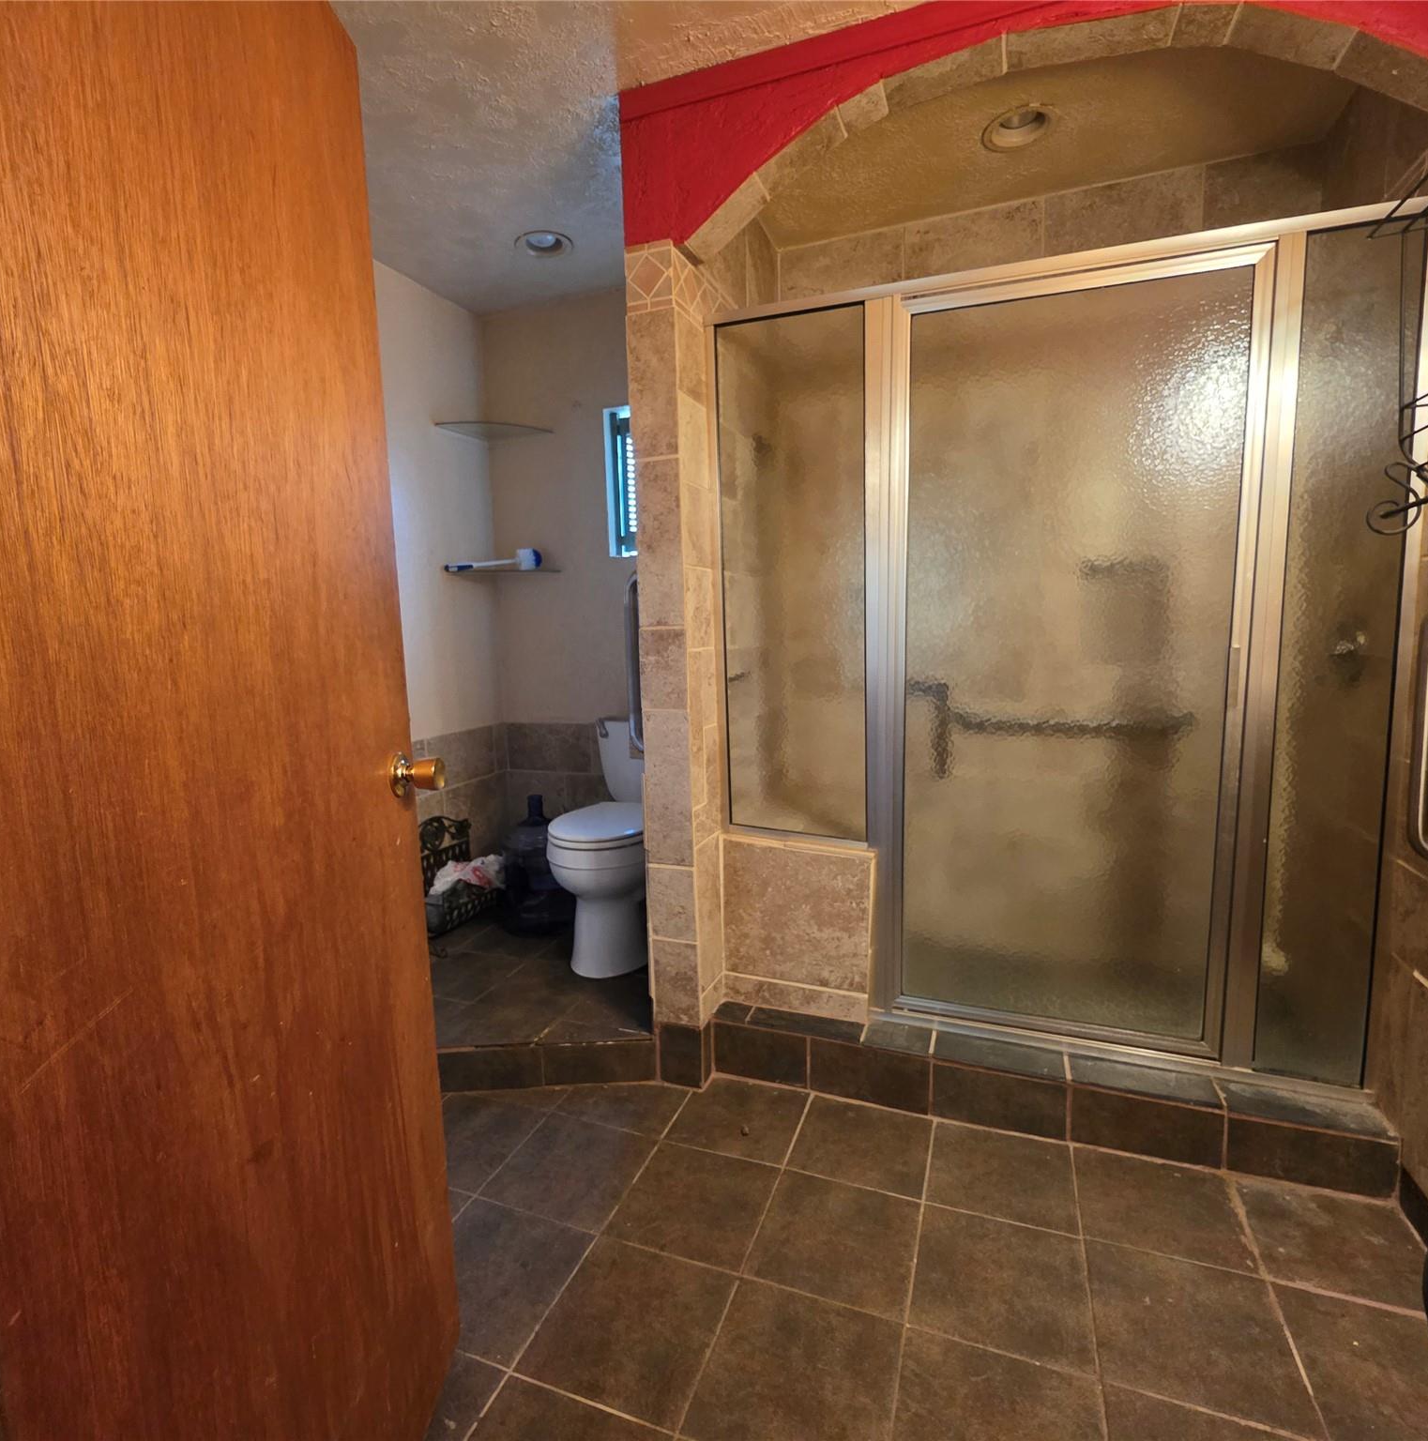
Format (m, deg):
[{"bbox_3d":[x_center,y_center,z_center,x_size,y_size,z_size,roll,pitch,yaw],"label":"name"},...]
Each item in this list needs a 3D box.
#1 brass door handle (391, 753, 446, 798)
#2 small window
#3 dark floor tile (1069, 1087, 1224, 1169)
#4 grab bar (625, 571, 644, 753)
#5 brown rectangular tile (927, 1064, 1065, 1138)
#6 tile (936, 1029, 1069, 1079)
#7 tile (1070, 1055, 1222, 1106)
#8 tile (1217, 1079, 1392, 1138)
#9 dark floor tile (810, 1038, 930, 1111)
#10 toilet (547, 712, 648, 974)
[{"bbox_3d":[-0.441,0.083,1.085,0.066,0.067,0.067,-1,6,0],"label":"brass door handle"},{"bbox_3d":[-0.214,-0.928,2.759,0.400,0.570,0.090,1,6,20],"label":"small window"},{"bbox_3d":[0.986,0.929,1.650,0.305,0.140,0.012,1,6,20],"label":"dark floor tile"},{"bbox_3d":[-0.199,-0.153,1.994,0.080,0.510,0.060,1,6,20],"label":"grab bar"},{"bbox_3d":[0.695,0.923,1.757,0.308,0.149,0.012,1,6,20],"label":"brown rectangular tile"},{"bbox_3d":[0.715,0.850,1.814,0.308,0.012,0.145,1,6,20],"label":"tile"},{"bbox_3d":[1.007,0.855,1.706,0.308,0.012,0.142,1,6,20],"label":"tile"},{"bbox_3d":[1.297,0.860,1.601,0.300,0.012,0.145,1,6,20],"label":"tile"},{"bbox_3d":[0.403,0.916,1.863,0.306,0.152,0.012,1,6,20],"label":"dark floor tile"},{"bbox_3d":[-0.321,0.425,2.556,0.420,0.790,0.690,1,6,20],"label":"toilet"}]

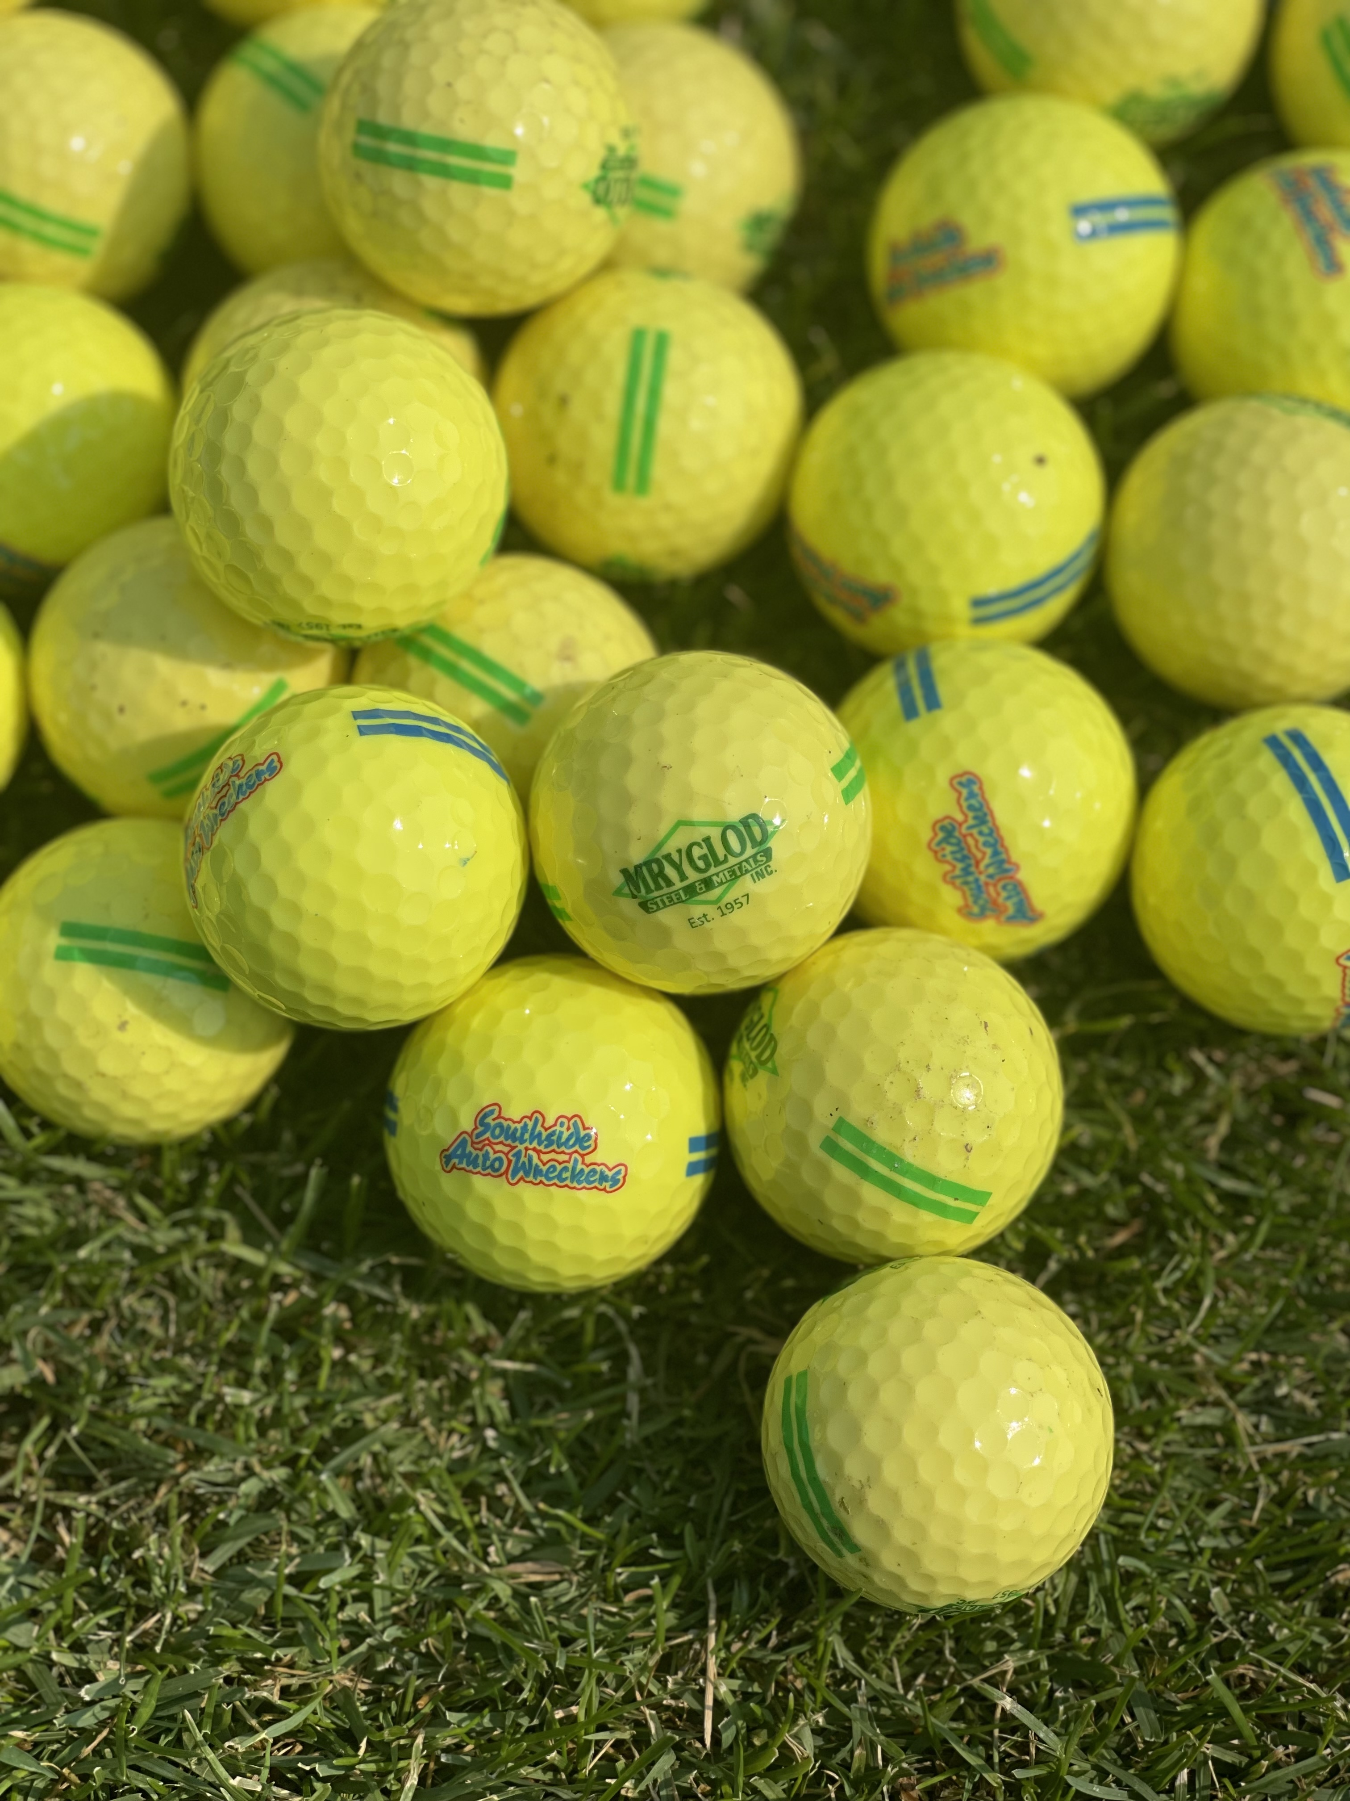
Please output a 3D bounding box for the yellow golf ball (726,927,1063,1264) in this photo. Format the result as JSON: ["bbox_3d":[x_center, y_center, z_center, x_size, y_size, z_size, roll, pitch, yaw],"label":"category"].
[{"bbox_3d":[0.028,0.025,0.422,0.043,0.043,0.043,0,70,3],"label":"yellow golf ball"}]

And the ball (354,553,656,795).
[{"bbox_3d":[-0.022,-0.025,0.447,0.043,0.043,0.043,-1,68,4],"label":"ball"}]

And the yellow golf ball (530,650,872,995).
[{"bbox_3d":[0.003,-0.010,0.414,0.043,0.043,0.043,0,70,3],"label":"yellow golf ball"}]

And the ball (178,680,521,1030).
[{"bbox_3d":[-0.040,-0.005,0.412,0.043,0.043,0.043,-1,69,3],"label":"ball"}]

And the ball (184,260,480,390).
[{"bbox_3d":[-0.047,-0.067,0.462,0.043,0.043,0.043,-1,68,4],"label":"ball"}]

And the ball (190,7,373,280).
[{"bbox_3d":[-0.047,-0.106,0.472,0.043,0.043,0.043,-1,69,3],"label":"ball"}]

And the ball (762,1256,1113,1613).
[{"bbox_3d":[0.032,0.065,0.404,0.043,0.043,0.043,0,69,4],"label":"ball"}]

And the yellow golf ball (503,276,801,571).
[{"bbox_3d":[-0.004,-0.065,0.456,0.043,0.043,0.043,0,69,4],"label":"yellow golf ball"}]

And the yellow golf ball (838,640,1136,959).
[{"bbox_3d":[0.039,-0.013,0.436,0.043,0.043,0.043,0,69,4],"label":"yellow golf ball"}]

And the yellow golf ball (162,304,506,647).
[{"bbox_3d":[-0.043,-0.054,0.421,0.043,0.043,0.043,-1,68,4],"label":"yellow golf ball"}]

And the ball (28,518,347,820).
[{"bbox_3d":[-0.065,-0.030,0.446,0.043,0.043,0.043,0,70,3],"label":"ball"}]

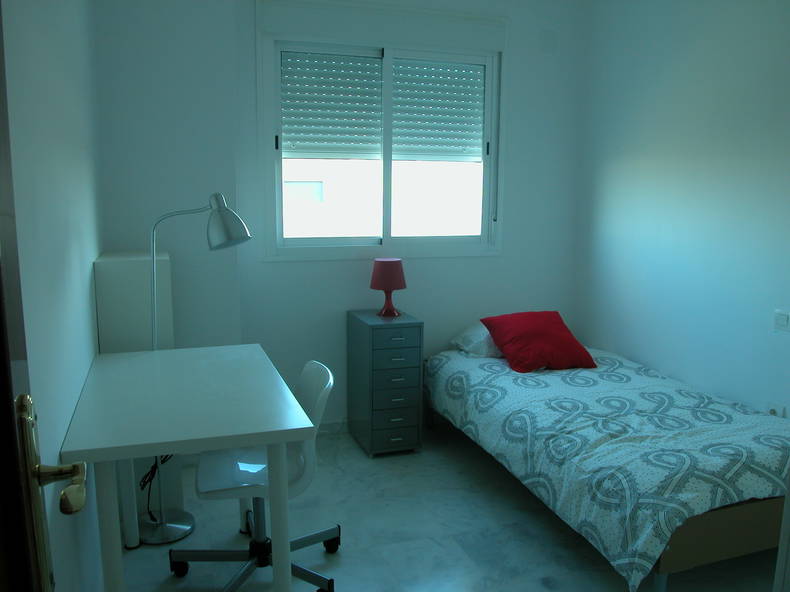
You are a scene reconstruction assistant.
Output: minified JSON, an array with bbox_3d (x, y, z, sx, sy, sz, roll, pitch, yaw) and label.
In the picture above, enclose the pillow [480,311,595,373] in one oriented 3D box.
[{"bbox_3d":[0.764,0.234,3.406,0.460,0.150,0.460,-3,35,-16],"label":"pillow"}]

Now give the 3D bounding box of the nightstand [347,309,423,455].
[{"bbox_3d":[-0.061,0.453,3.451,0.280,0.690,0.430,-3,9,-19],"label":"nightstand"}]

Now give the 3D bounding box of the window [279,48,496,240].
[{"bbox_3d":[-0.017,-0.803,3.530,1.265,1.070,0.090,-2,8,-16],"label":"window"}]

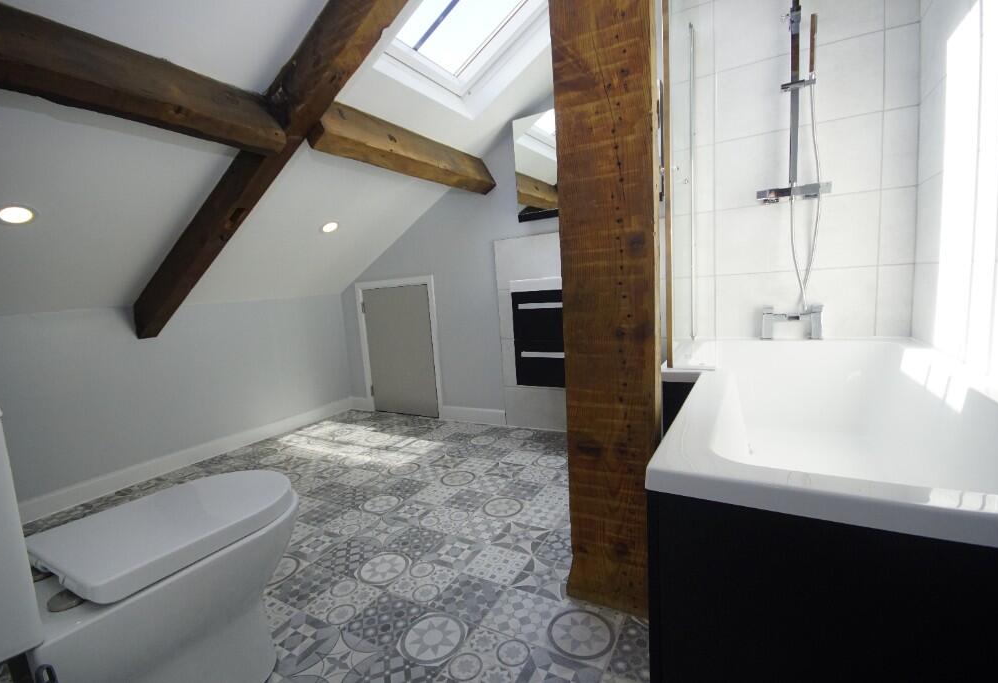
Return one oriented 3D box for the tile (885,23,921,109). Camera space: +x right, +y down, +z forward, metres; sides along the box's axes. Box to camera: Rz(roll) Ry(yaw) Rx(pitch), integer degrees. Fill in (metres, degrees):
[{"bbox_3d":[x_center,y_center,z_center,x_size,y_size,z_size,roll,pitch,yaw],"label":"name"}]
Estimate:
[{"bbox_3d":[1.568,-1.065,1.666,0.108,0.300,0.010,0,7,27],"label":"tile"}]

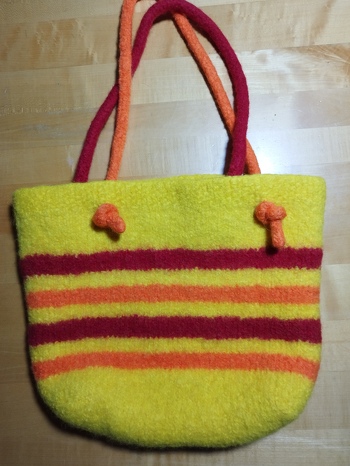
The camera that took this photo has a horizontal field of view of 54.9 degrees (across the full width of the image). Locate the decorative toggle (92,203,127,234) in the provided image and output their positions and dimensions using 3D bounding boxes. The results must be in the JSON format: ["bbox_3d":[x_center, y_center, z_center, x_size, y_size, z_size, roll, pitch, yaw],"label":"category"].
[{"bbox_3d":[-0.070,-0.015,0.361,0.035,0.029,0.032,-1,84,2],"label":"decorative toggle"}]

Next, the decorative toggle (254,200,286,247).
[{"bbox_3d":[0.101,-0.009,0.357,0.035,0.028,0.050,-1,84,2],"label":"decorative toggle"}]

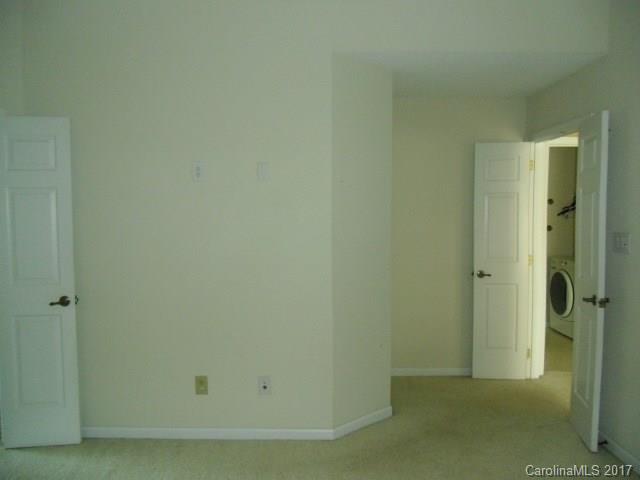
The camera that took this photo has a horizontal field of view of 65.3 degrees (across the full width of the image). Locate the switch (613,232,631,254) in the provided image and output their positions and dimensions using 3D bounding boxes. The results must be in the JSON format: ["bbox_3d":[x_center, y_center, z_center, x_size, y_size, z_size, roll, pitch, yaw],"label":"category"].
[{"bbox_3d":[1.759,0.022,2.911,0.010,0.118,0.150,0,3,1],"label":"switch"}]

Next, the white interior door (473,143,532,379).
[{"bbox_3d":[1.557,0.194,4.297,0.465,2.030,0.037,0,3,3],"label":"white interior door"}]

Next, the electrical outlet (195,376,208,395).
[{"bbox_3d":[-0.759,0.937,3.212,0.075,0.117,0.010,0,3,2],"label":"electrical outlet"}]

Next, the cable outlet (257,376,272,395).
[{"bbox_3d":[-0.356,0.934,3.199,0.075,0.117,0.010,0,3,2],"label":"cable outlet"}]

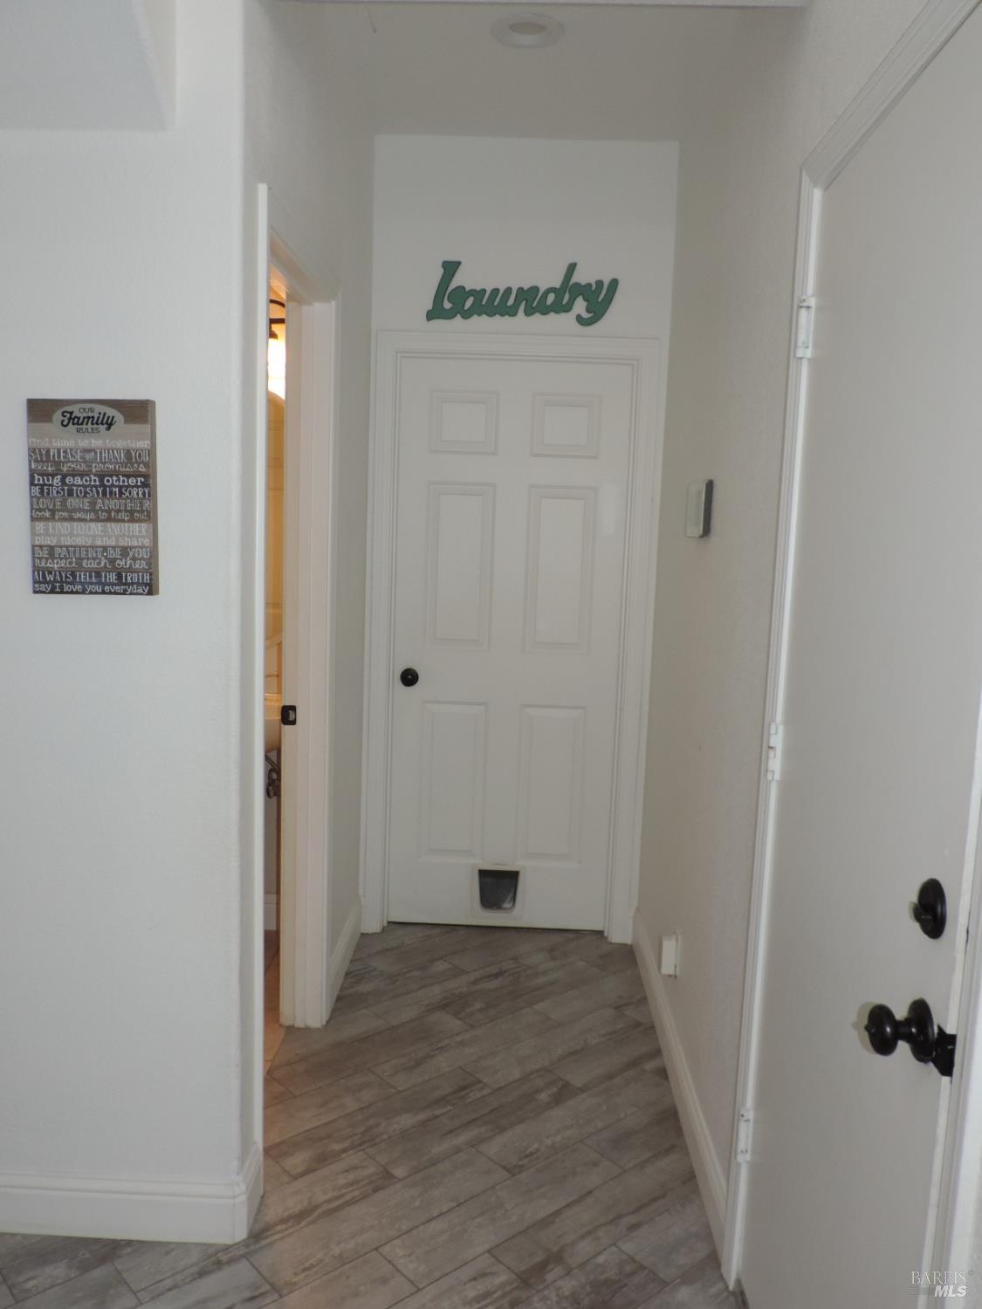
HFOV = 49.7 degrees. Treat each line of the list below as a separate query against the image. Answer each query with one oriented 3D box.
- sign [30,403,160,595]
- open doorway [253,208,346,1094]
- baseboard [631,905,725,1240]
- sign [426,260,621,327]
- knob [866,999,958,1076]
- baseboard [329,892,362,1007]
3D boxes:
[{"bbox_3d":[-0.742,-0.292,1.984,0.229,0.356,0.032,2,7,1],"label":"sign"},{"bbox_3d":[-0.525,0.090,2.582,0.140,2.110,0.820,2,7,1],"label":"open doorway"},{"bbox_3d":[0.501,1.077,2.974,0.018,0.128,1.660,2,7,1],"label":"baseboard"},{"bbox_3d":[0.107,-1.206,3.541,0.643,0.200,0.014,2,7,1],"label":"sign"},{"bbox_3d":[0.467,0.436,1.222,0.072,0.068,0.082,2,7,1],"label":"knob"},{"bbox_3d":[-0.477,0.981,3.469,0.018,0.132,0.710,2,7,1],"label":"baseboard"}]

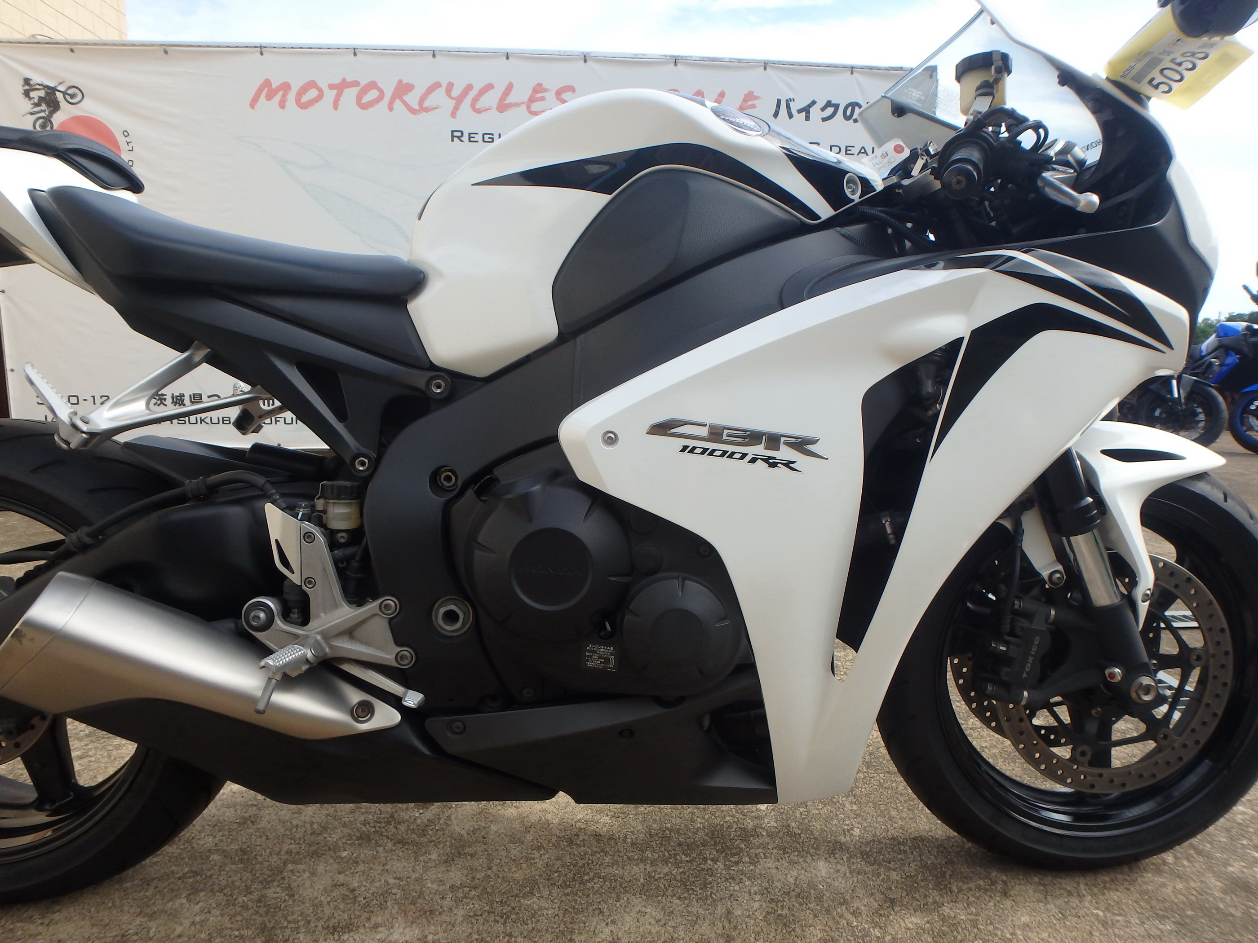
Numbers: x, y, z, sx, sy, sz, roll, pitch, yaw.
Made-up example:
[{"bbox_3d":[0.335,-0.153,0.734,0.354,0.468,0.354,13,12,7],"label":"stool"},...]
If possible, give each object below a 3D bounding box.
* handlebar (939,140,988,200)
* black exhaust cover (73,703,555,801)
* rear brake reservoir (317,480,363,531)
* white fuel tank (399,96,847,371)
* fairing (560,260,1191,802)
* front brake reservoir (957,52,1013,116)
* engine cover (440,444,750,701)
[{"bbox_3d":[0.303,-0.271,0.691,0.045,0.045,0.145,13,31,21],"label":"handlebar"},{"bbox_3d":[-0.339,0.316,0.871,0.520,0.155,0.160,0,6,-2],"label":"black exhaust cover"},{"bbox_3d":[-0.316,0.038,0.835,0.048,0.057,0.048,0,6,-2],"label":"rear brake reservoir"},{"bbox_3d":[0.022,-0.295,0.951,0.535,0.345,0.310,0,6,-2],"label":"white fuel tank"},{"bbox_3d":[0.275,0.084,0.851,0.710,0.620,0.215,0,6,-2],"label":"fairing"},{"bbox_3d":[0.343,-0.372,0.738,0.055,0.062,0.055,0,6,-2],"label":"front brake reservoir"},{"bbox_3d":[-0.034,0.111,0.841,0.325,0.285,0.150,0,6,-2],"label":"engine cover"}]

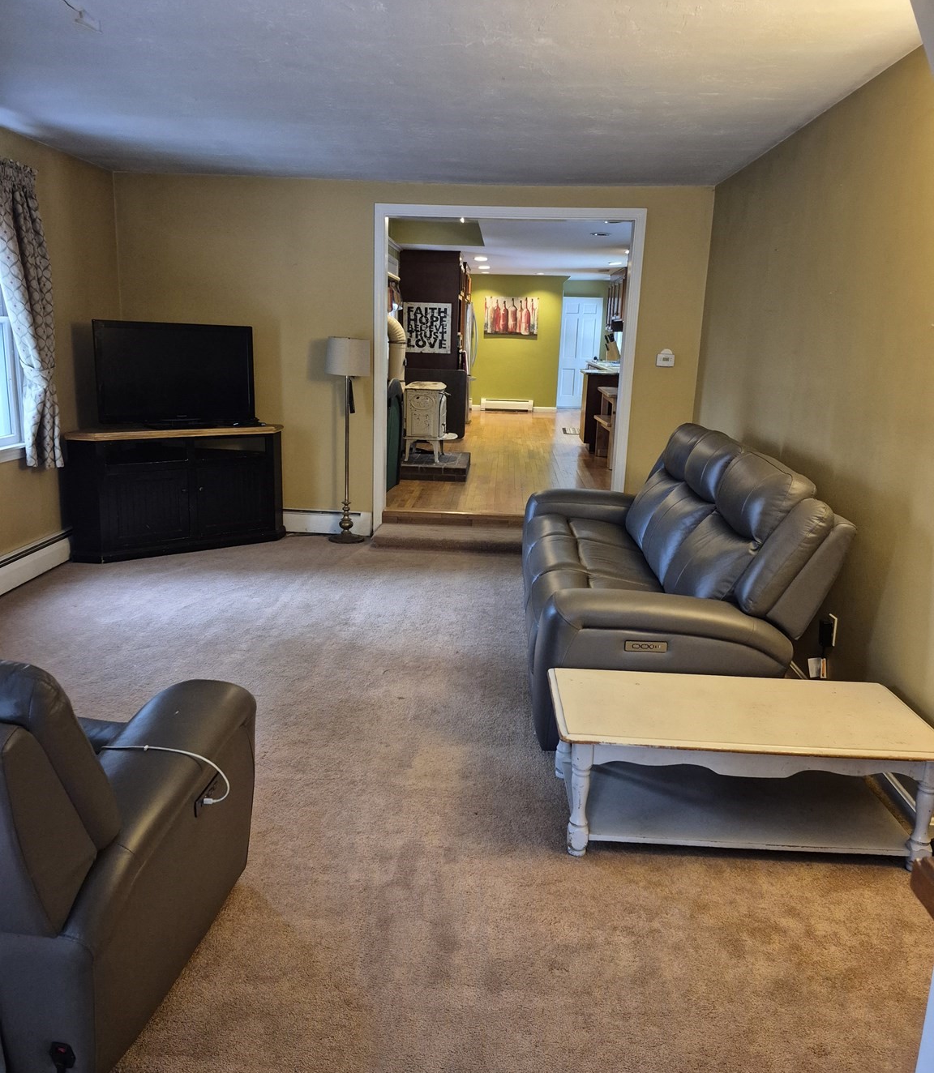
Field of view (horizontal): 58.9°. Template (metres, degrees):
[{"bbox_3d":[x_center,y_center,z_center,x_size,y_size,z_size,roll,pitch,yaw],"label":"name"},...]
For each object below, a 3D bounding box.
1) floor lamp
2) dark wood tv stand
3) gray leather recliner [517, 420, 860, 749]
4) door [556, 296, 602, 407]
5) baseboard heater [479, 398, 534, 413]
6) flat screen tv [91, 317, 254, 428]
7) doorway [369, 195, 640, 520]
[{"bbox_3d":[-0.885,-0.712,6.237,0.315,1.540,0.315,2,14,2],"label":"floor lamp"},{"bbox_3d":[-2.152,-0.390,6.165,1.470,0.875,0.660,-8,17,-33],"label":"dark wood tv stand"},{"bbox_3d":[0.910,0.093,4.221,1.130,1.075,2.180,2,14,2],"label":"gray leather recliner"},{"bbox_3d":[2.097,-3.368,15.279,0.760,2.027,0.090,2,14,2],"label":"door"},{"bbox_3d":[0.724,-2.333,14.713,0.919,0.207,0.080,2,14,2],"label":"baseboard heater"},{"bbox_3d":[-2.003,-1.117,5.776,1.035,0.725,0.220,-6,16,-29],"label":"flat screen tv"},{"bbox_3d":[0.275,-1.216,6.283,1.952,2.400,0.150,2,14,2],"label":"doorway"}]

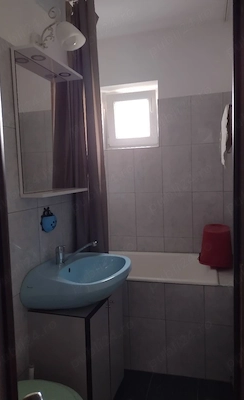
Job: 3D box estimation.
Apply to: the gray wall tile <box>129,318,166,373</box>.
[{"bbox_3d":[0.181,0.993,2.133,0.251,0.383,0.010,-1,5,15],"label":"gray wall tile"}]

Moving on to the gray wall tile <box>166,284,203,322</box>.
[{"bbox_3d":[0.412,0.672,2.042,0.251,0.255,0.010,-1,5,15],"label":"gray wall tile"}]

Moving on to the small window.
[{"bbox_3d":[0.087,-0.744,2.821,0.518,0.563,0.140,-1,5,15],"label":"small window"}]

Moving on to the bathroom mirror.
[{"bbox_3d":[-0.378,-0.386,1.754,0.126,0.730,0.565,-1,5,15],"label":"bathroom mirror"}]

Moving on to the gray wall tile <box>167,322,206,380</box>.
[{"bbox_3d":[0.422,0.990,2.066,0.251,0.383,0.010,-1,5,15],"label":"gray wall tile"}]

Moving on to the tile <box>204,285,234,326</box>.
[{"bbox_3d":[0.634,0.670,1.980,0.211,0.255,0.010,-1,5,15],"label":"tile"}]

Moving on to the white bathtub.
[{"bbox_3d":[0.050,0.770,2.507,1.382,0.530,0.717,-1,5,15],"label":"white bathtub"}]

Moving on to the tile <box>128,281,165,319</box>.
[{"bbox_3d":[0.170,0.675,2.108,0.251,0.255,0.010,-1,5,15],"label":"tile"}]

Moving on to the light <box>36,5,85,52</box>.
[{"bbox_3d":[-0.331,-0.890,1.633,0.291,0.230,0.140,-1,5,15],"label":"light"}]

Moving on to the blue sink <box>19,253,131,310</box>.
[{"bbox_3d":[-0.208,0.445,1.671,0.481,0.215,0.555,-1,5,15],"label":"blue sink"}]

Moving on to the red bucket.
[{"bbox_3d":[0.723,0.350,2.421,0.254,0.293,0.255,-1,5,15],"label":"red bucket"}]

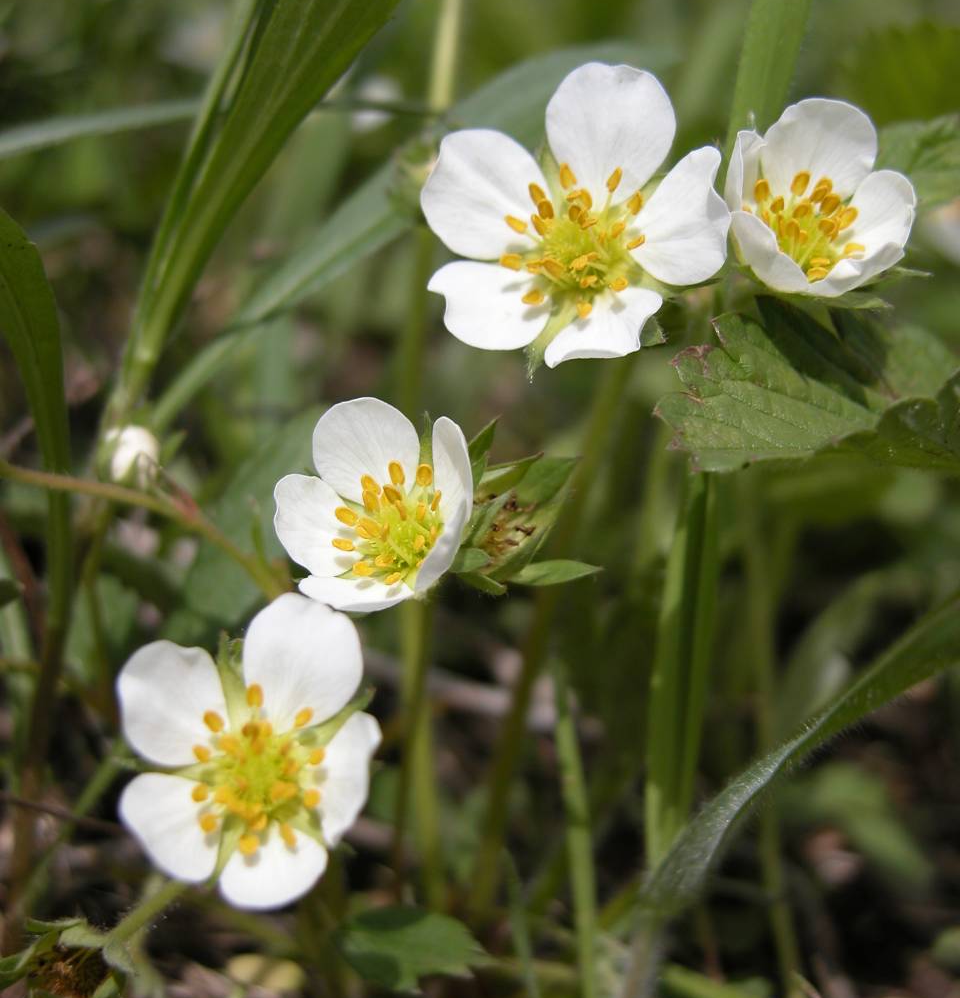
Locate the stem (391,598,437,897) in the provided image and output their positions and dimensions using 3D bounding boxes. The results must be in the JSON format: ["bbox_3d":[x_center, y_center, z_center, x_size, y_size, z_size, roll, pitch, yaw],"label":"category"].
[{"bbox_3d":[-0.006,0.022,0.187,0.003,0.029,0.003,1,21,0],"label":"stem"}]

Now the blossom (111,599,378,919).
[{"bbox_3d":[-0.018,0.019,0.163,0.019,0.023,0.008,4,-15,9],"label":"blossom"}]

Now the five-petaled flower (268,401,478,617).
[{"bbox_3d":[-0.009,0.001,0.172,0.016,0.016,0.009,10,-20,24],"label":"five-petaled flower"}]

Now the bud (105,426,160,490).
[{"bbox_3d":[-0.031,-0.004,0.190,0.005,0.005,0.005,0,21,0],"label":"bud"}]

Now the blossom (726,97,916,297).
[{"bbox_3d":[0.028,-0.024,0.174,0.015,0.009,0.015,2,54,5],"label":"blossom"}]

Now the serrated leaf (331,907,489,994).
[{"bbox_3d":[-0.007,0.043,0.205,0.015,0.003,0.010,0,26,0],"label":"serrated leaf"}]

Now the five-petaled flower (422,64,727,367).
[{"bbox_3d":[0.008,-0.023,0.172,0.025,0.024,0.009,3,-15,7],"label":"five-petaled flower"}]

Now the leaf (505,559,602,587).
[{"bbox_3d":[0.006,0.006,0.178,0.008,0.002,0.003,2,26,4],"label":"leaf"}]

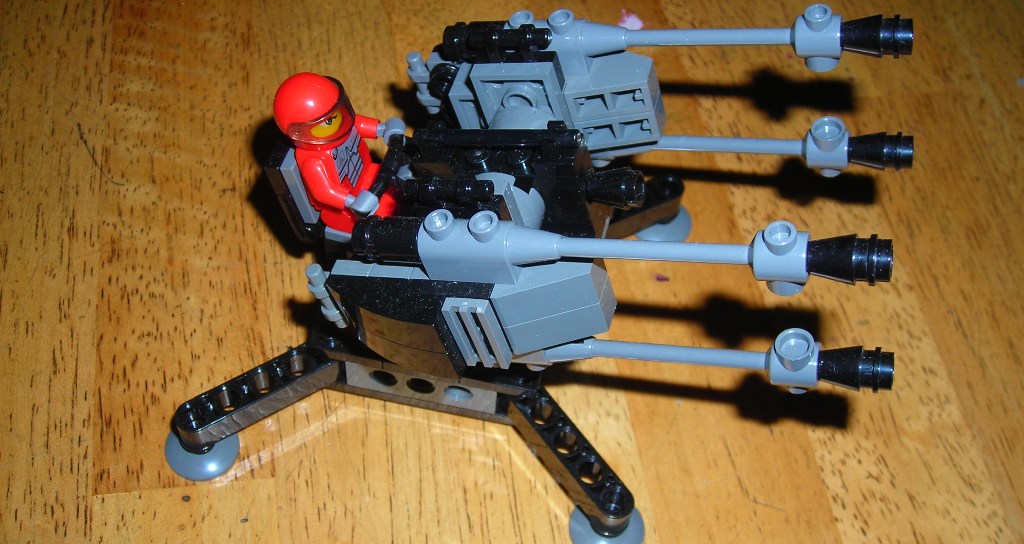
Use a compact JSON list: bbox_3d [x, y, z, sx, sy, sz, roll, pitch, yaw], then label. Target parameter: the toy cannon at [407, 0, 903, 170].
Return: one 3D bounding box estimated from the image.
[{"bbox_3d":[0.027,-0.033,0.238,0.101,0.042,0.021,3,50,20],"label":"toy cannon"}]

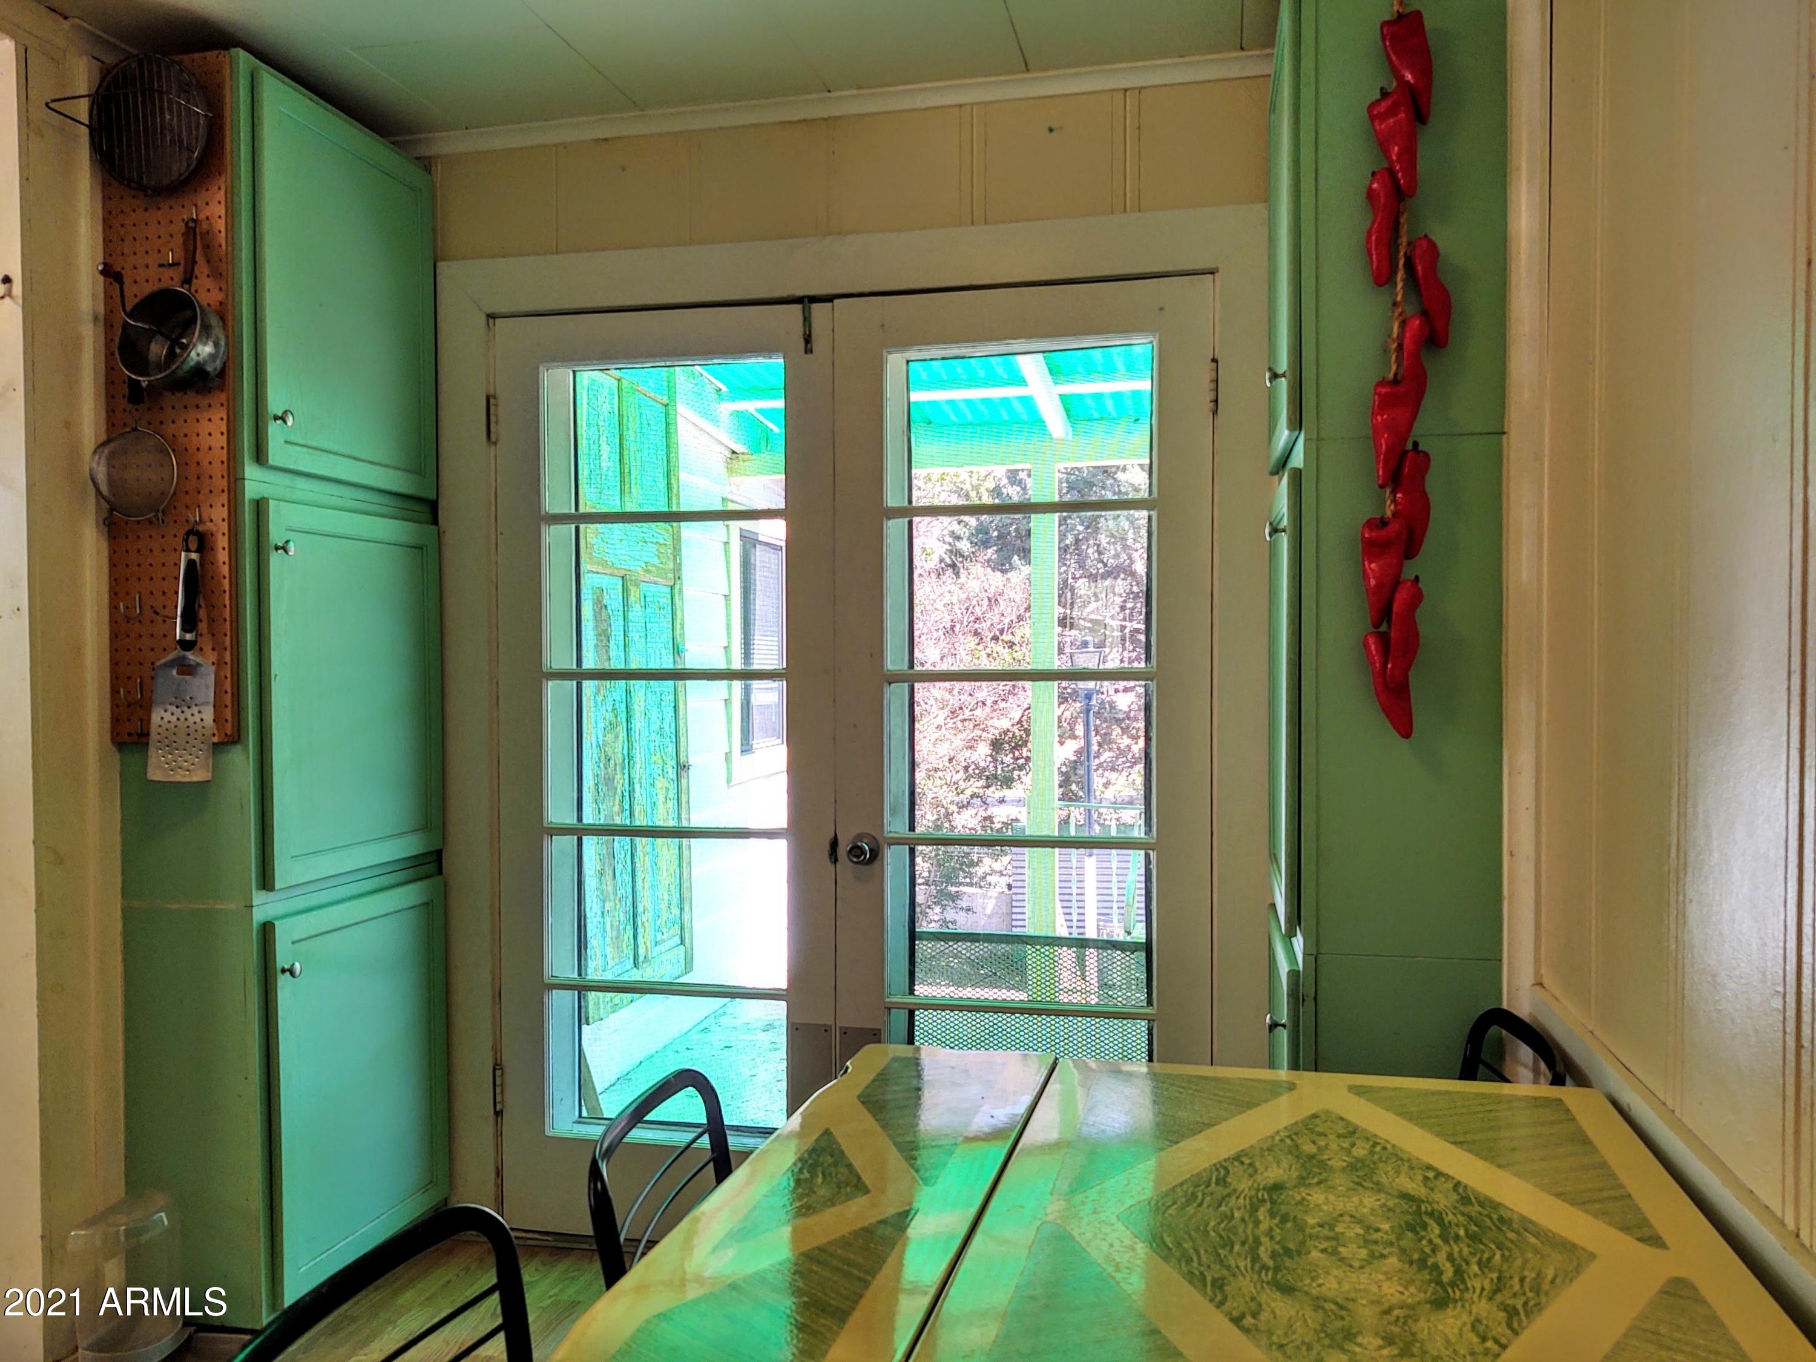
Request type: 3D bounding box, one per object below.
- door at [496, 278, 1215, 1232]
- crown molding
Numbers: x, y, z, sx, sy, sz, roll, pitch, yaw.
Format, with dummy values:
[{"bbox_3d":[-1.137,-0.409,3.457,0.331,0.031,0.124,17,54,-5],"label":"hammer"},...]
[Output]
[{"bbox_3d":[-0.146,0.210,2.983,1.548,2.018,0.050,0,1,13],"label":"door"},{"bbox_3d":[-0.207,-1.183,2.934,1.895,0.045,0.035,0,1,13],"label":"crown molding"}]

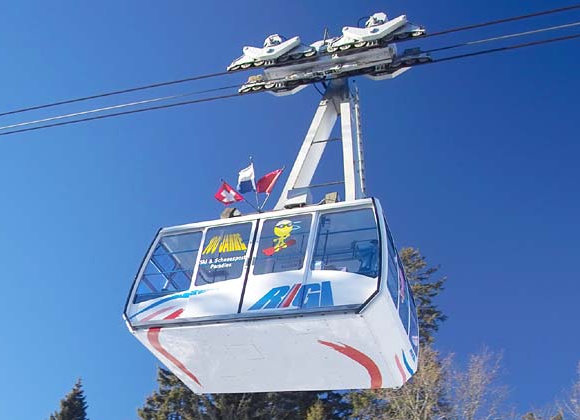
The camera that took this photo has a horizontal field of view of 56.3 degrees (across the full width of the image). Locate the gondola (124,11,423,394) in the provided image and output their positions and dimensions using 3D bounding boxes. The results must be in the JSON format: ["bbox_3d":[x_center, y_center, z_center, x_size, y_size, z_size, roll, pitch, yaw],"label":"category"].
[{"bbox_3d":[0.402,-1.073,13.263,5.978,10.192,2.773,-9,-44,20],"label":"gondola"}]

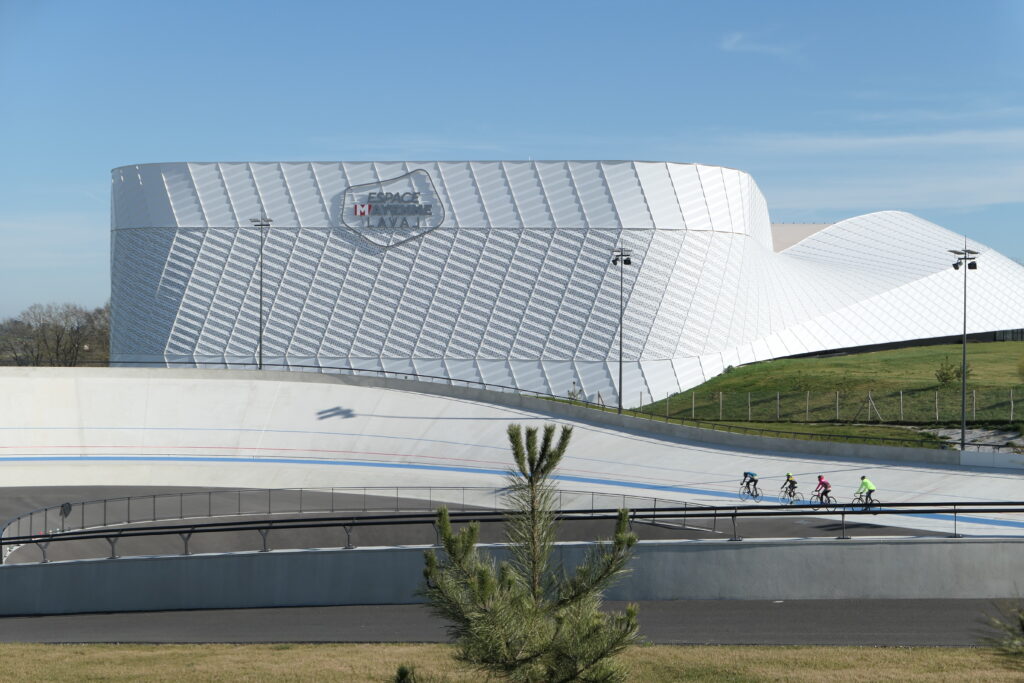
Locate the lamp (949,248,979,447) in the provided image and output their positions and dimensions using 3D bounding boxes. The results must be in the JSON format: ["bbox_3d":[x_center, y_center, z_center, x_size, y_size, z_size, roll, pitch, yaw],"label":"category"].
[{"bbox_3d":[21.551,0.190,97.500,0.900,10.200,1.400,0,1,-43],"label":"lamp"}]

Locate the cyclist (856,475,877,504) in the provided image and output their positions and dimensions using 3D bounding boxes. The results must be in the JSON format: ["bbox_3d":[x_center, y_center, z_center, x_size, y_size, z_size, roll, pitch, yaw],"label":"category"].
[{"bbox_3d":[15.647,6.696,90.400,0.500,1.500,0.850,0,1,-43],"label":"cyclist"}]

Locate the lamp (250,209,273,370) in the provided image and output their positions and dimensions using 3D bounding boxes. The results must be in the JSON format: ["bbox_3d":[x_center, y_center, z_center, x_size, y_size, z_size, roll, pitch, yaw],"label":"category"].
[{"bbox_3d":[-15.117,-3.048,123.600,1.400,10.000,0.800,1,1,7],"label":"lamp"}]

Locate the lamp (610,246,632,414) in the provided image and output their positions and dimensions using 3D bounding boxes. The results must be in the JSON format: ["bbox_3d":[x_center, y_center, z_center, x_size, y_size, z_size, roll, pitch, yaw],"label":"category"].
[{"bbox_3d":[6.100,-0.641,114.200,1.400,9.700,0.800,2,1,42],"label":"lamp"}]

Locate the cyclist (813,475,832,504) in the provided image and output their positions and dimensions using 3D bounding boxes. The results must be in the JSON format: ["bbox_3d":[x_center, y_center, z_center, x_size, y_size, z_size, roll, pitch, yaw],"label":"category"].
[{"bbox_3d":[13.873,6.709,91.300,0.500,1.500,0.800,0,1,-43],"label":"cyclist"}]

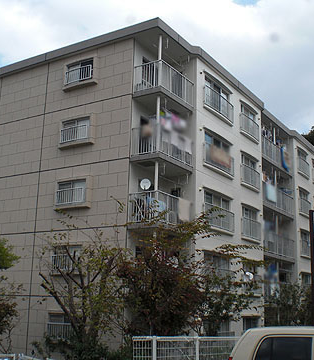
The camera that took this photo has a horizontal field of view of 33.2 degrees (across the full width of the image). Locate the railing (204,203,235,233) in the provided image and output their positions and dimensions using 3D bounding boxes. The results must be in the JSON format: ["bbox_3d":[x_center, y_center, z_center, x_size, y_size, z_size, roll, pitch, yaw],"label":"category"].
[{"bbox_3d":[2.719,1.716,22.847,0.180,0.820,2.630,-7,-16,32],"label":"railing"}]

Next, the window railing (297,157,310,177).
[{"bbox_3d":[9.517,-0.786,34.196,0.150,0.920,2.115,-7,-16,32],"label":"window railing"}]

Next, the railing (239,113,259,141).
[{"bbox_3d":[4.763,-2.632,27.092,0.150,0.934,2.365,-7,-16,32],"label":"railing"}]

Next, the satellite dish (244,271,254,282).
[{"bbox_3d":[4.236,4.468,24.394,0.460,0.480,0.250,3,-14,-6],"label":"satellite dish"}]

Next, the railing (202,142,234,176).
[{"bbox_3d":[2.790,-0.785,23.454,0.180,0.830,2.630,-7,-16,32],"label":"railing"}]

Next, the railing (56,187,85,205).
[{"bbox_3d":[-3.477,0.680,21.407,1.470,0.570,0.150,-7,-16,32],"label":"railing"}]

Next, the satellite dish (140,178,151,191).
[{"bbox_3d":[-0.418,0.177,19.821,0.460,0.470,0.250,3,-14,-5],"label":"satellite dish"}]

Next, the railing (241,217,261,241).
[{"bbox_3d":[4.614,2.462,25.857,0.150,0.905,2.368,-7,-16,32],"label":"railing"}]

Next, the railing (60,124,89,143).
[{"bbox_3d":[-3.416,-1.878,22.036,1.500,0.580,0.150,-7,-16,32],"label":"railing"}]

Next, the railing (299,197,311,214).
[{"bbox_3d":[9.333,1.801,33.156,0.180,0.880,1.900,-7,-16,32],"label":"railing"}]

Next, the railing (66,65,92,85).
[{"bbox_3d":[-3.316,-4.470,22.647,1.500,0.590,0.150,-7,-16,32],"label":"railing"}]

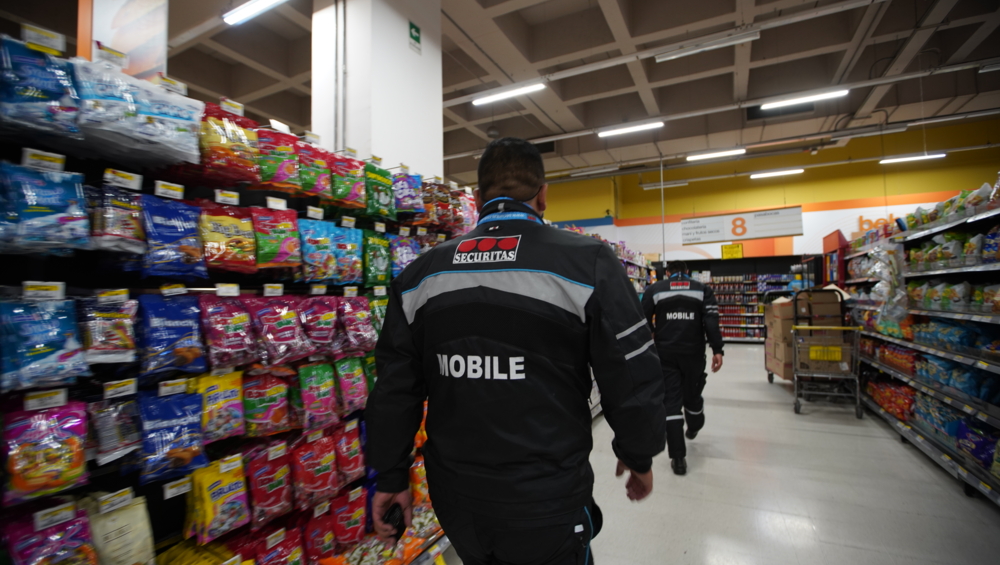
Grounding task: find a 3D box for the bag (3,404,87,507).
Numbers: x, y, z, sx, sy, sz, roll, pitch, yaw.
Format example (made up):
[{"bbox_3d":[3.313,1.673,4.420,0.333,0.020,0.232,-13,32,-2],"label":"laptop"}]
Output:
[{"bbox_3d":[-1.083,0.408,1.062,0.050,0.207,0.143,-1,-2,27],"label":"bag"}]

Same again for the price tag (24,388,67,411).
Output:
[{"bbox_3d":[-1.067,0.275,1.045,0.006,0.038,0.069,-1,-2,27],"label":"price tag"}]

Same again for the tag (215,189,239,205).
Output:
[{"bbox_3d":[-0.882,-0.275,1.435,0.006,0.038,0.069,-1,-2,27],"label":"tag"}]

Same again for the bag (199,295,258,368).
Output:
[{"bbox_3d":[-0.886,0.162,1.455,0.050,0.233,0.162,-1,-2,28],"label":"bag"}]

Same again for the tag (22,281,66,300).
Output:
[{"bbox_3d":[-1.081,0.020,1.054,0.006,0.039,0.071,-1,-2,27],"label":"tag"}]

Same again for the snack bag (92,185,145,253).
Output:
[{"bbox_3d":[-1.026,-0.169,1.205,0.040,0.166,0.102,-1,-2,28],"label":"snack bag"}]

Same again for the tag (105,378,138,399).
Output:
[{"bbox_3d":[-1.001,0.280,1.174,0.006,0.038,0.069,-1,-2,27],"label":"tag"}]

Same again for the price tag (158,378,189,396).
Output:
[{"bbox_3d":[-0.944,0.301,1.286,0.006,0.038,0.069,-1,-2,27],"label":"price tag"}]

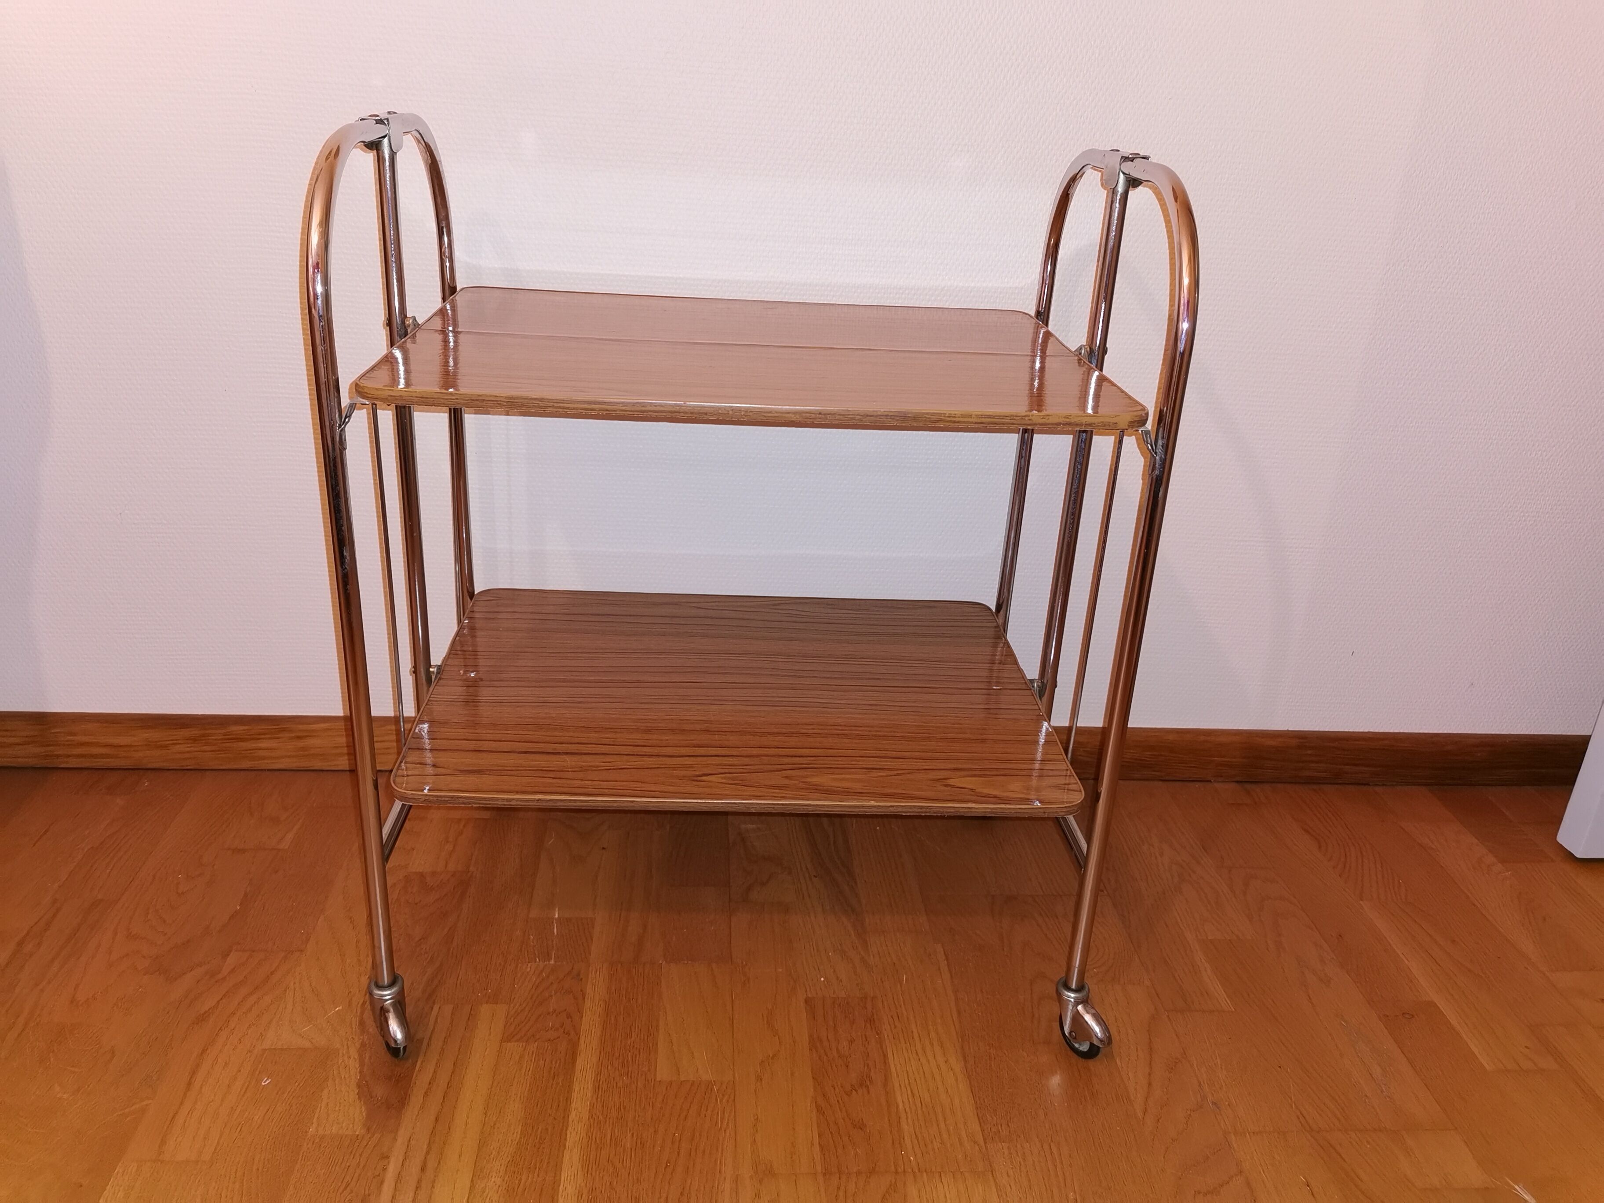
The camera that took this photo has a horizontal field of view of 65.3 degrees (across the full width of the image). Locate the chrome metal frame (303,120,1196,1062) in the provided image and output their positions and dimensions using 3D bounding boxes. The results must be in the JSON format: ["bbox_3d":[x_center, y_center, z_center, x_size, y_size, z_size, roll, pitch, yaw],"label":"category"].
[{"bbox_3d":[-0.051,-0.032,1.155,0.628,0.756,0.454,2,23,-4],"label":"chrome metal frame"}]

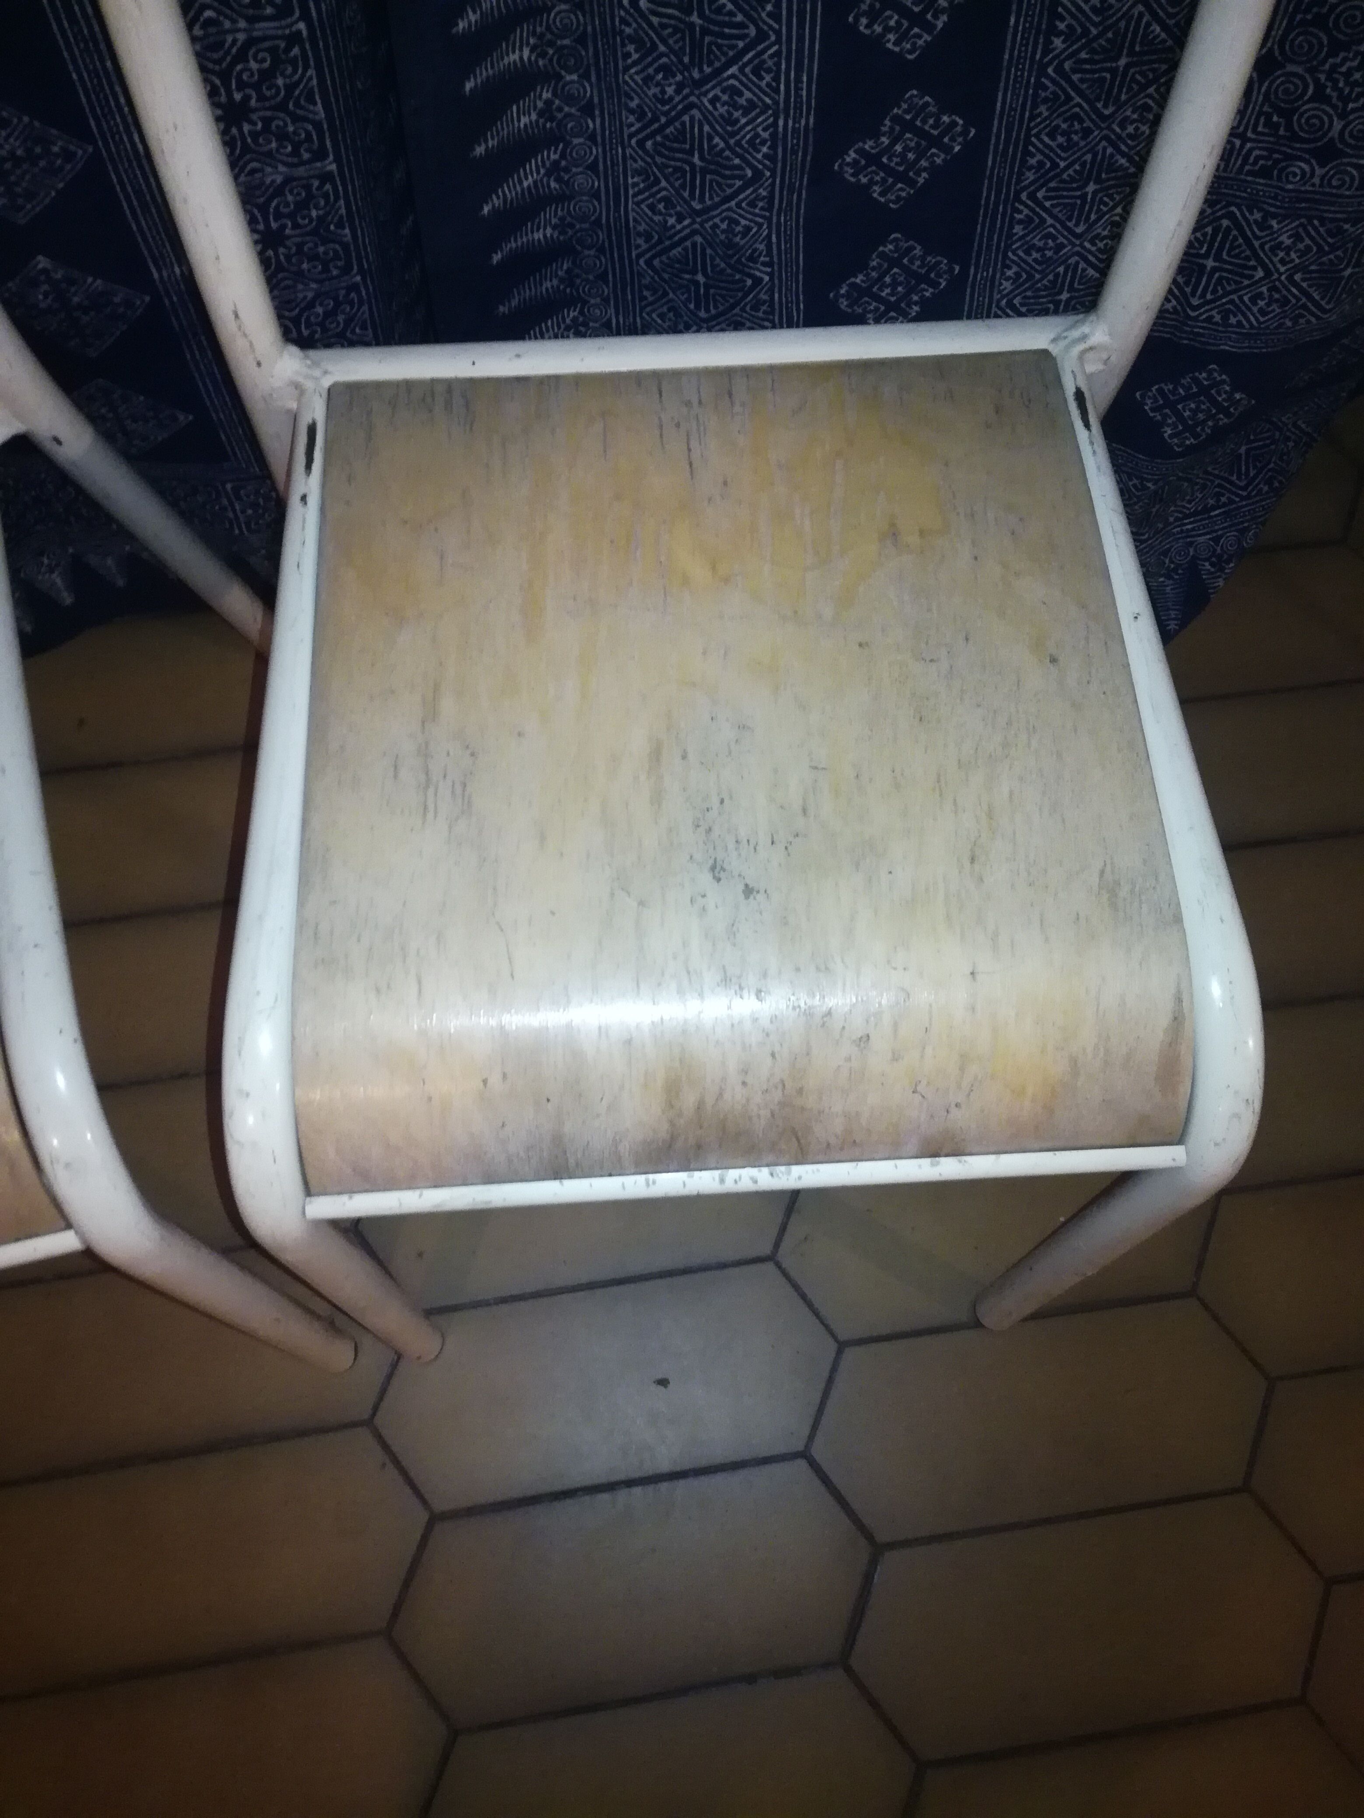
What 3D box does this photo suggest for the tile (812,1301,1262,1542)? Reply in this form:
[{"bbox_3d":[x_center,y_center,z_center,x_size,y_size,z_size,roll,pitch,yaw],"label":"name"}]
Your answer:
[{"bbox_3d":[0.234,0.331,0.924,0.302,0.010,0.116,-8,71,-4],"label":"tile"}]

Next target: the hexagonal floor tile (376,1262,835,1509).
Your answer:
[{"bbox_3d":[-0.047,0.310,0.925,0.302,0.010,0.116,-8,71,-4],"label":"hexagonal floor tile"}]

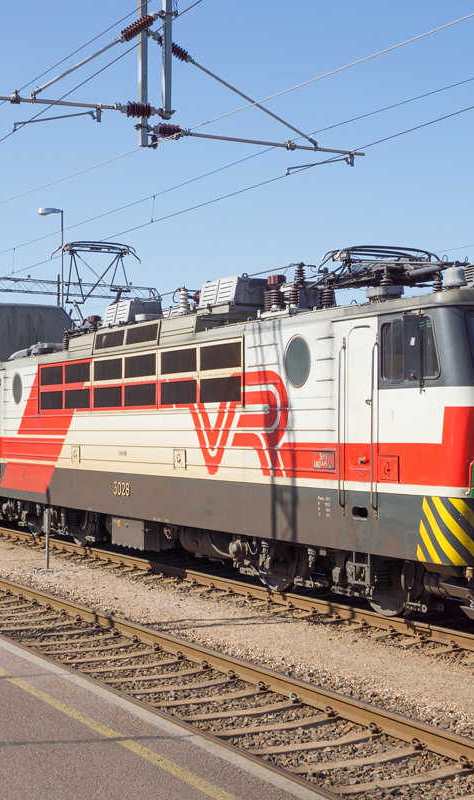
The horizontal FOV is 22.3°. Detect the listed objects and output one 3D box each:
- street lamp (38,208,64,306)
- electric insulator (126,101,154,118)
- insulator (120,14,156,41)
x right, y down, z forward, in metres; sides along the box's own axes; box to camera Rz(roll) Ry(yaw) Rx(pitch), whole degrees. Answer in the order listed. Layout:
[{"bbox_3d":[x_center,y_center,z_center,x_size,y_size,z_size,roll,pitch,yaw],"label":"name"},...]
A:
[{"bbox_3d":[-5.995,-1.760,38.915,0.880,8.971,0.320,0,-1,-29],"label":"street lamp"},{"bbox_3d":[-1.356,-4.040,16.692,0.338,0.220,0.220,-2,0,-29],"label":"electric insulator"},{"bbox_3d":[-1.384,-5.187,16.705,0.560,0.160,0.160,-38,16,-24],"label":"insulator"}]

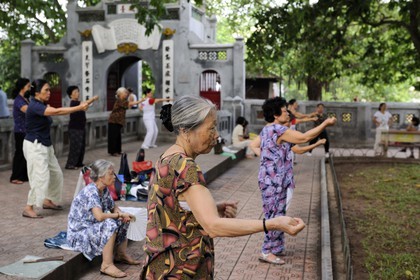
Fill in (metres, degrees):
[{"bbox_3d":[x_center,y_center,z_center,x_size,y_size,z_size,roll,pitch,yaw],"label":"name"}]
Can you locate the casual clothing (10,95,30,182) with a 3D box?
[{"bbox_3d":[-2.858,-0.031,8.835,0.340,1.330,0.400,1,4,7],"label":"casual clothing"}]

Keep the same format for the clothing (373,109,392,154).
[{"bbox_3d":[4.865,-0.261,16.451,0.520,1.240,0.300,0,4,-9],"label":"clothing"}]

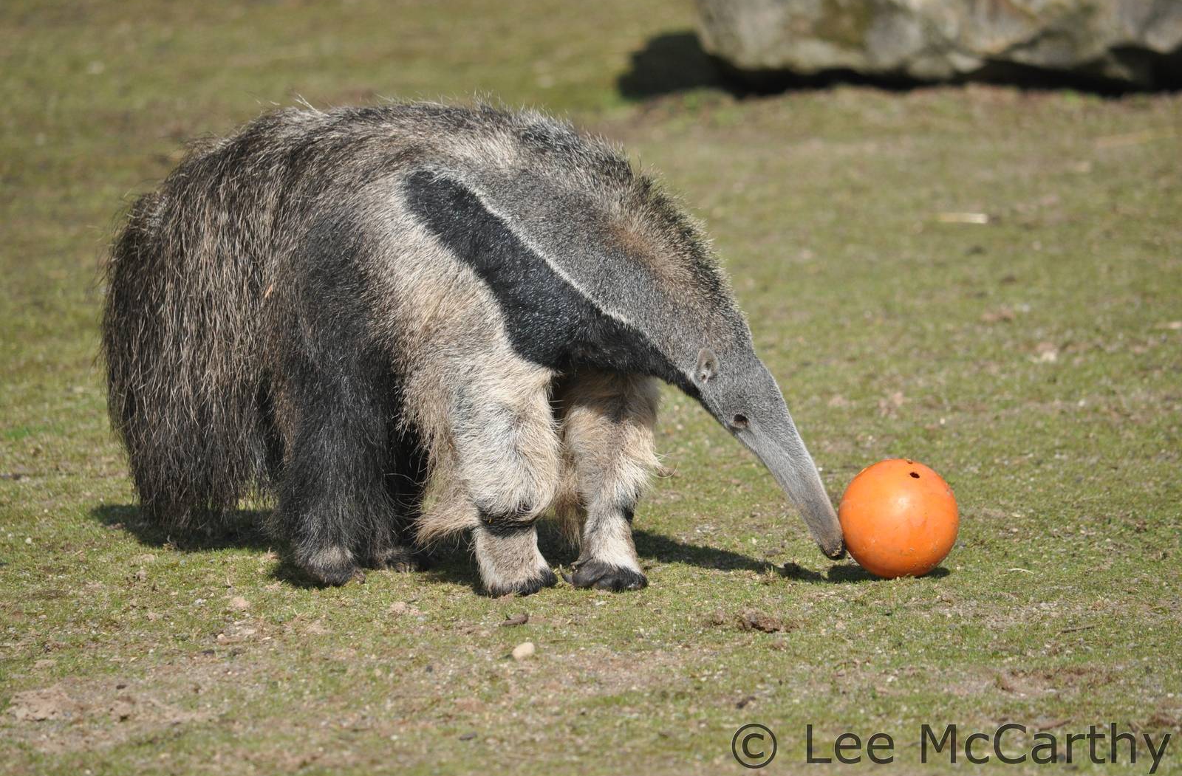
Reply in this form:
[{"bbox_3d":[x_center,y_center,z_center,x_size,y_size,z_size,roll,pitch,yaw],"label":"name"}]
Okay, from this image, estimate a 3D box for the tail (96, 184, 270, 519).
[{"bbox_3d":[-0.597,-0.043,17.486,0.270,0.475,0.190,5,8,36],"label":"tail"}]

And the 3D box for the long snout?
[{"bbox_3d":[0.299,0.153,16.886,0.064,0.212,0.068,-8,-26,-50],"label":"long snout"}]

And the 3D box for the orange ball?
[{"bbox_3d":[0.440,0.186,16.886,0.170,0.170,0.170,0,6,0],"label":"orange ball"}]

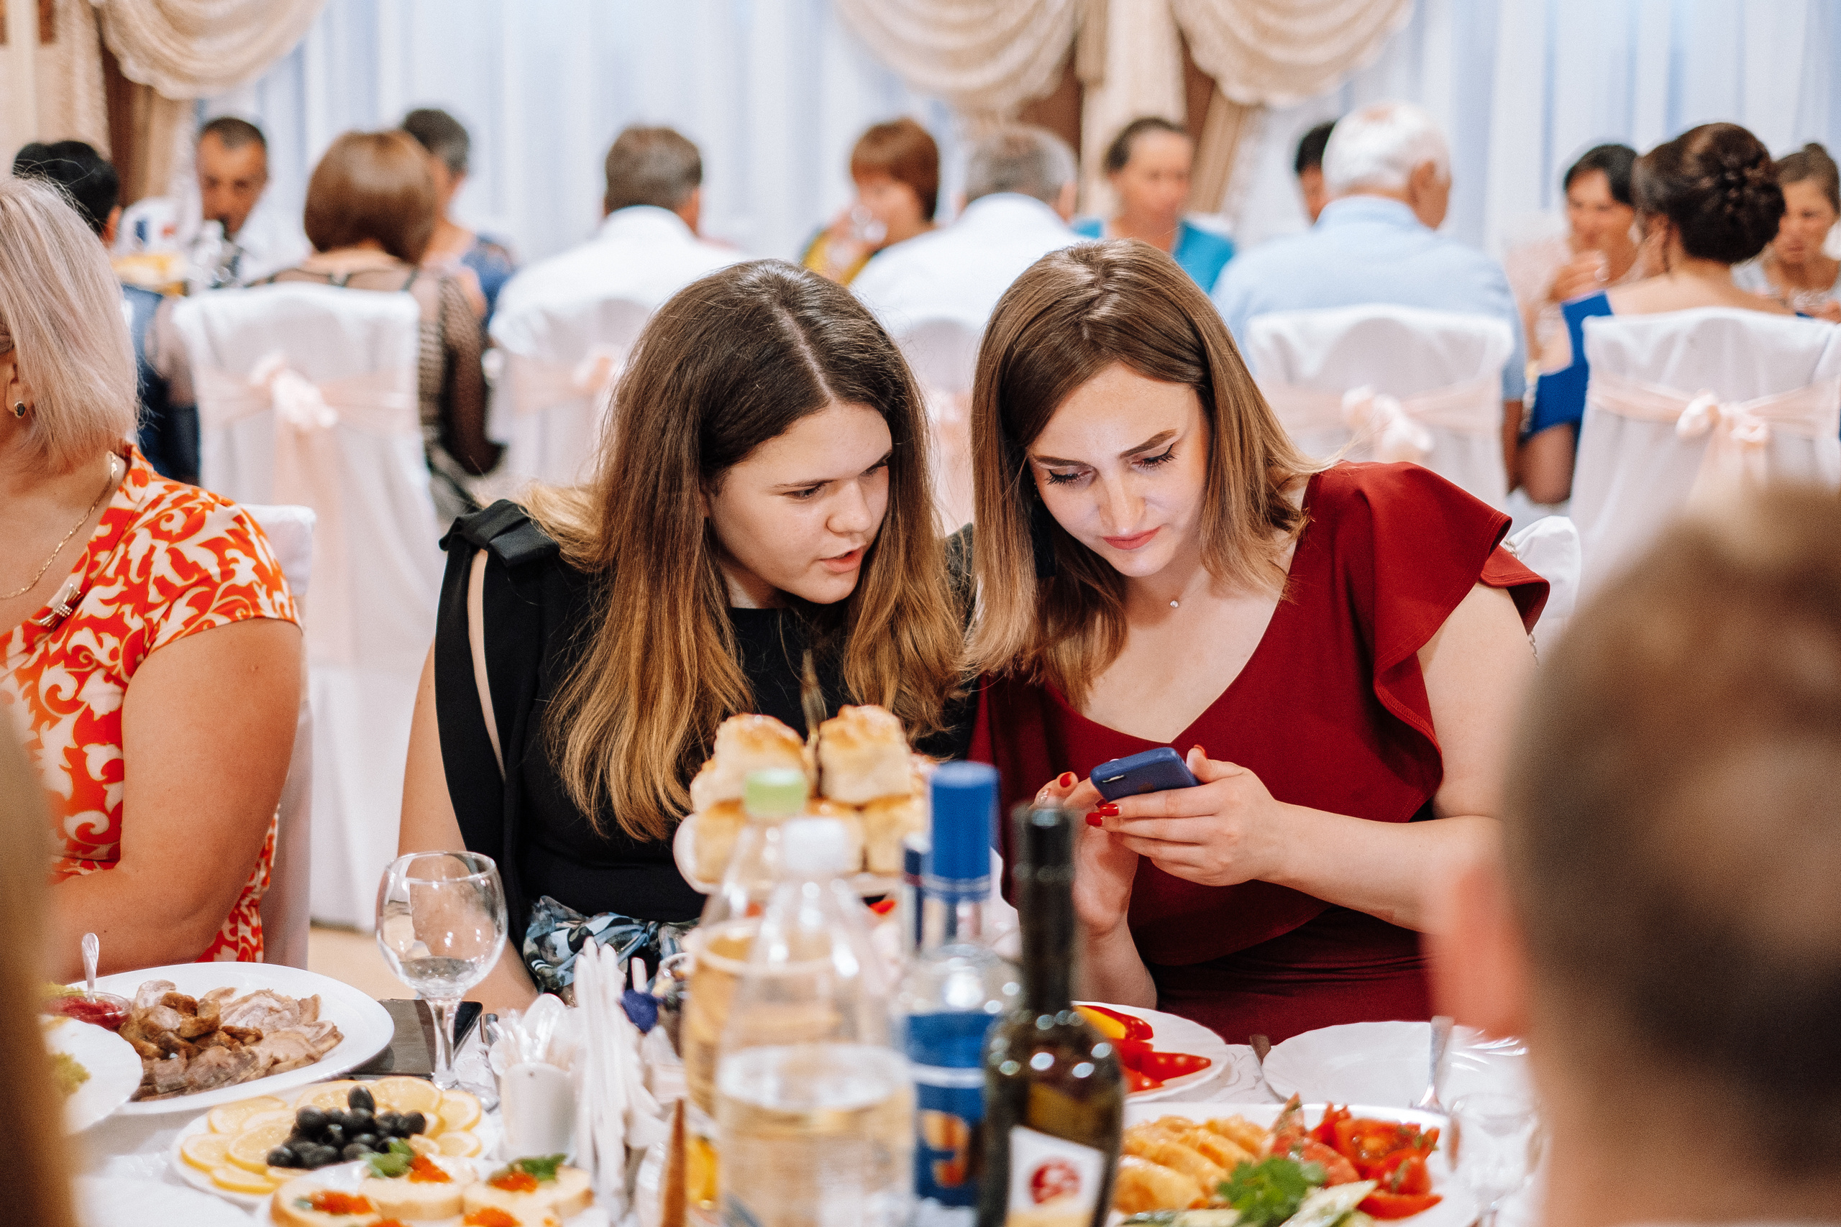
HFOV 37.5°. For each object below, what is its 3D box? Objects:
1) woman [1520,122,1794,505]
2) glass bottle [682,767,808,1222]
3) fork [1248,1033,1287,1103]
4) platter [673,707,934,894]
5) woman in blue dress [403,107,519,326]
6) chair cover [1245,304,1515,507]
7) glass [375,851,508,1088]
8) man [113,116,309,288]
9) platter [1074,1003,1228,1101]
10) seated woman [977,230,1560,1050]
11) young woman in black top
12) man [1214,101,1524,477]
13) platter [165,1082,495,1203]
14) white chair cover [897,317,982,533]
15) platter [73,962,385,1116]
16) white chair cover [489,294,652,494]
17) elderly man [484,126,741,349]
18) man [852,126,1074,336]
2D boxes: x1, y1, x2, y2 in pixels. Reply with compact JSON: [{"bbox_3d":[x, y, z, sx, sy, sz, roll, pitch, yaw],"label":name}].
[{"bbox_3d":[1.196,-0.132,4.421,0.480,1.260,0.750,1,12,3],"label":"woman"},{"bbox_3d":[-0.071,0.243,1.379,0.090,0.330,0.090,2,12,8],"label":"glass bottle"},{"bbox_3d":[0.237,0.314,1.797,0.024,0.020,0.195,0,12,0],"label":"fork"},{"bbox_3d":[-0.064,0.103,1.570,0.162,0.100,0.162,1,12,0],"label":"platter"},{"bbox_3d":[-0.955,-0.361,5.543,0.480,1.300,0.700,2,12,11],"label":"woman in blue dress"},{"bbox_3d":[0.715,0.028,4.317,0.440,1.040,0.500,2,12,8],"label":"chair cover"},{"bbox_3d":[-0.305,0.235,1.719,0.082,0.151,0.082,1,12,0],"label":"glass"},{"bbox_3d":[-1.430,-0.381,5.662,0.500,1.290,0.700,-1,12,-3],"label":"man"},{"bbox_3d":[0.114,0.296,1.834,0.195,0.045,0.195,2,12,8],"label":"platter"},{"bbox_3d":[0.230,0.368,2.100,0.490,1.280,0.660,3,12,15],"label":"seated woman"},{"bbox_3d":[-0.178,0.381,2.024,0.480,1.230,0.750,-1,12,-8],"label":"young woman in black top"},{"bbox_3d":[0.718,-0.167,4.470,0.500,1.310,0.780,2,12,6],"label":"man"},{"bbox_3d":[-0.349,0.306,1.615,0.192,0.052,0.192,1,12,0],"label":"platter"},{"bbox_3d":[0.061,0.020,4.287,0.430,1.010,0.520,2,12,5],"label":"white chair cover"},{"bbox_3d":[-0.500,0.289,1.843,0.285,0.050,0.285,2,12,8],"label":"platter"},{"bbox_3d":[-0.455,-0.005,4.473,0.440,1.040,0.500,2,12,8],"label":"white chair cover"},{"bbox_3d":[-0.460,-0.166,4.583,0.520,1.310,0.750,2,12,8],"label":"elderly man"},{"bbox_3d":[0.149,-0.162,4.472,0.500,1.280,0.780,2,12,5],"label":"man"}]

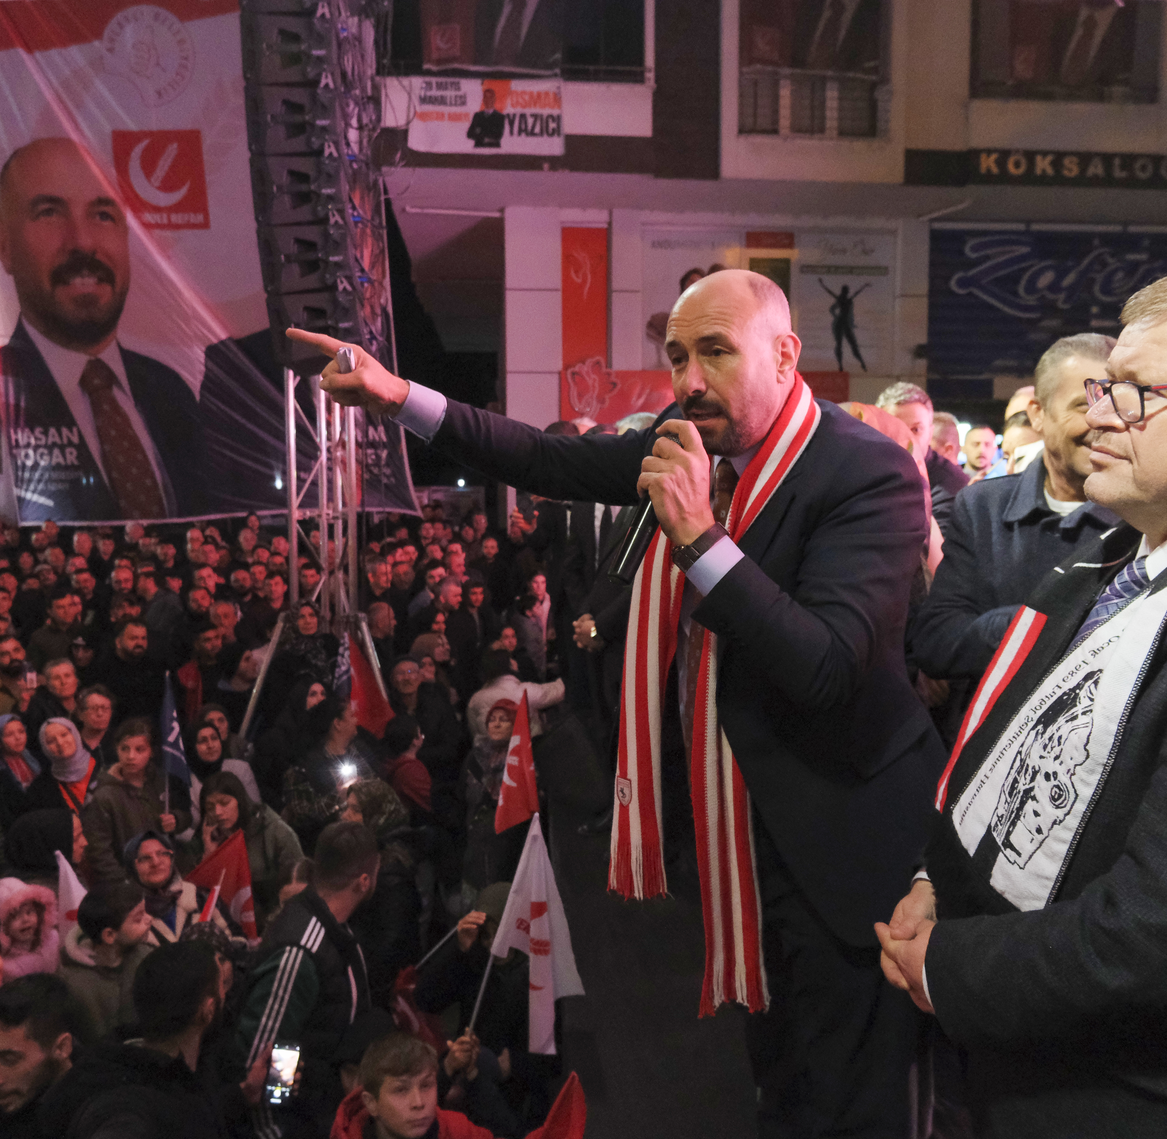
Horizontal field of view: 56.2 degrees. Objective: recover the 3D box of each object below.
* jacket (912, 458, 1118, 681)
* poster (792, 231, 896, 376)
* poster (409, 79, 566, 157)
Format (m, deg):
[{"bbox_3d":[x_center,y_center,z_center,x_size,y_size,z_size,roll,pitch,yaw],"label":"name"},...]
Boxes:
[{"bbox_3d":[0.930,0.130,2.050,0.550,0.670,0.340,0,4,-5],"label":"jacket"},{"bbox_3d":[3.310,-3.380,13.850,1.340,1.830,0.030,0,4,-5],"label":"poster"},{"bbox_3d":[-1.080,-4.980,12.000,1.700,0.800,0.030,0,4,-5],"label":"poster"}]

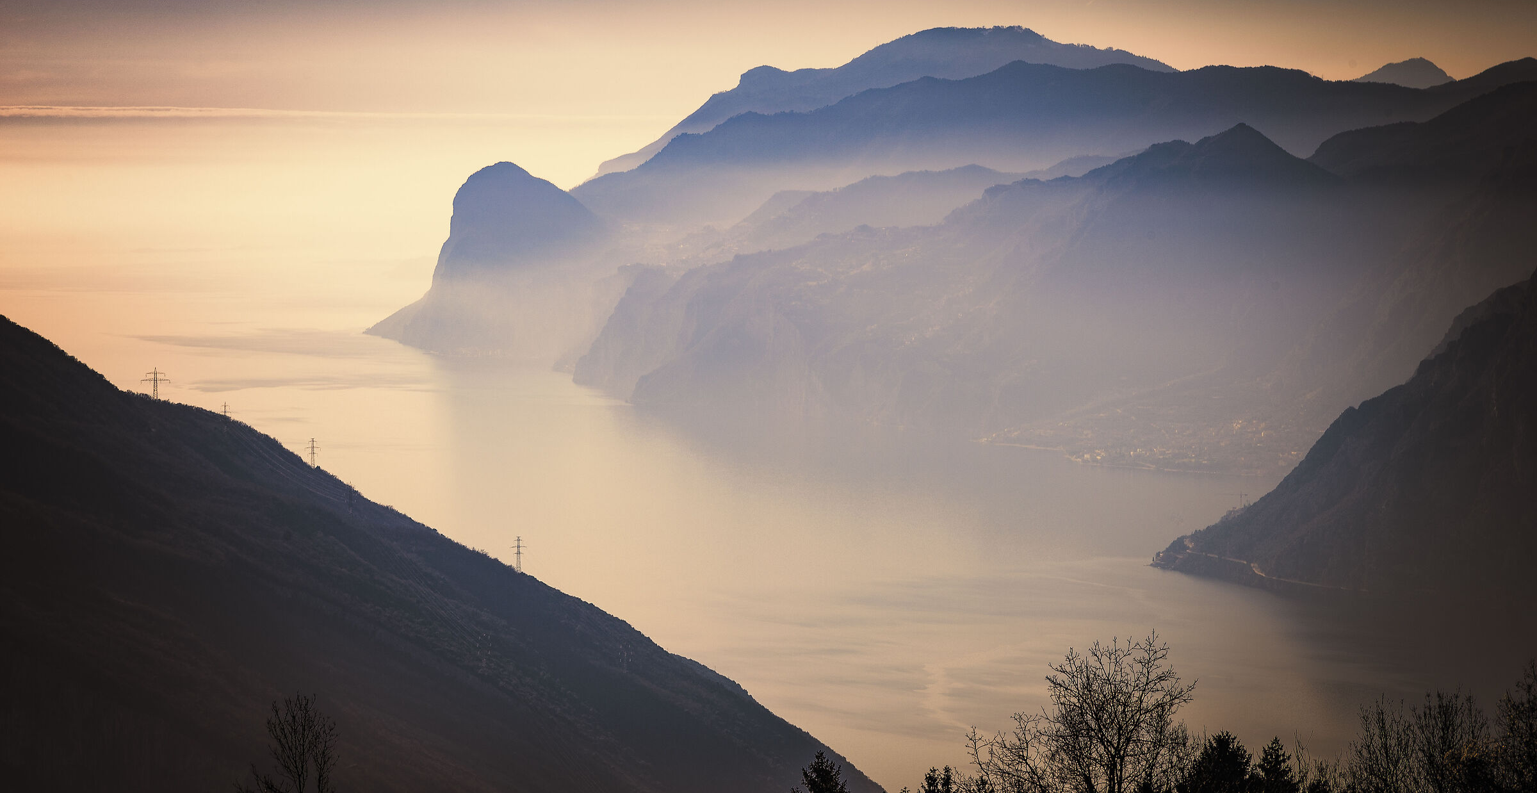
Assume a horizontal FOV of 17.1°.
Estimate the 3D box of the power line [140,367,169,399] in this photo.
[{"bbox_3d":[-526.338,-10.828,4400.000,25.500,28.500,4.800,0,3,-7],"label":"power line"}]

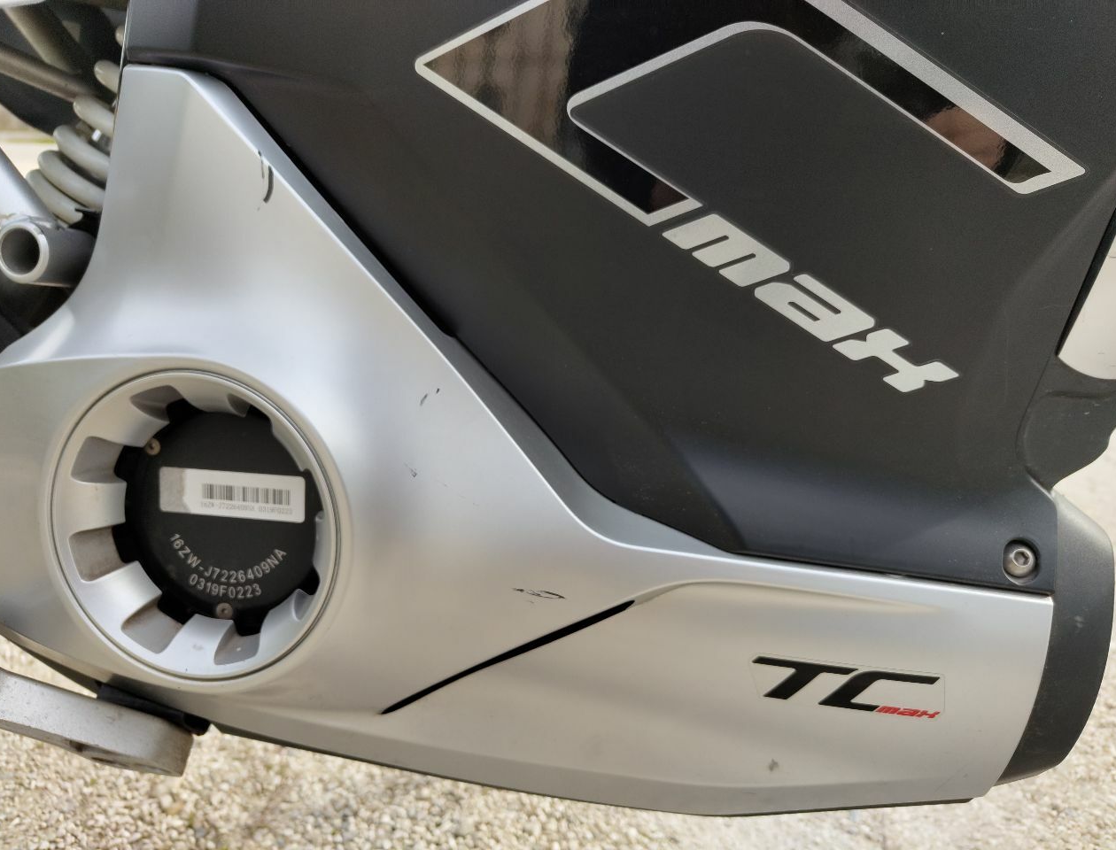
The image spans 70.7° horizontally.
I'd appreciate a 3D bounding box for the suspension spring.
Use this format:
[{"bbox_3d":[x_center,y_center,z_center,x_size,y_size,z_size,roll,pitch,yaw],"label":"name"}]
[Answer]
[{"bbox_3d":[-0.209,-0.165,0.405,0.067,0.140,0.067,41,12,4],"label":"suspension spring"}]

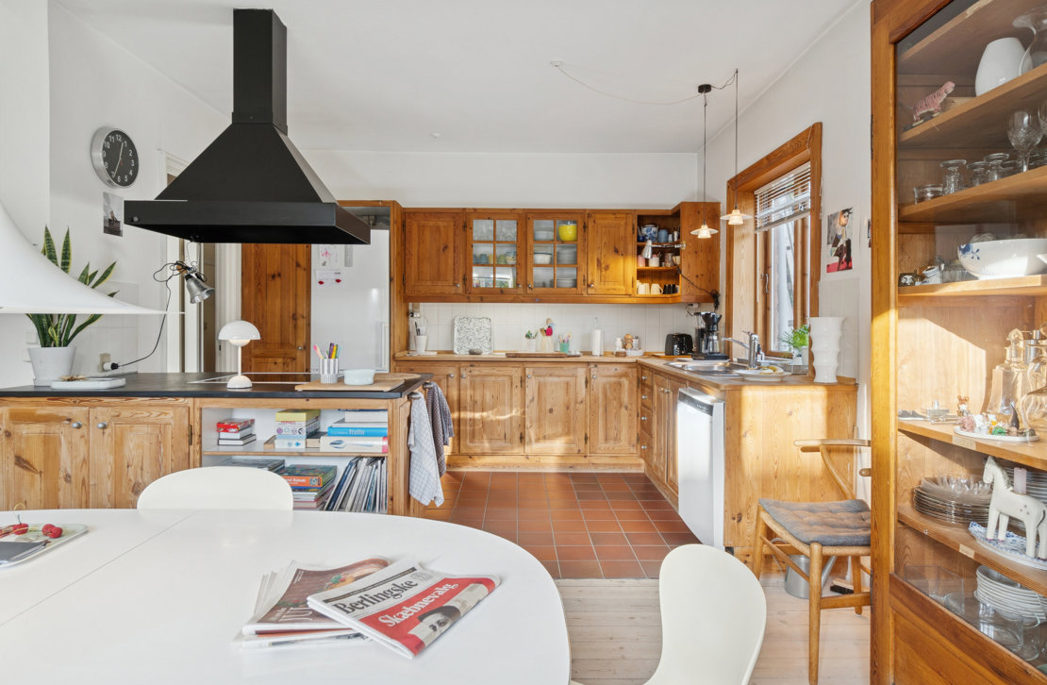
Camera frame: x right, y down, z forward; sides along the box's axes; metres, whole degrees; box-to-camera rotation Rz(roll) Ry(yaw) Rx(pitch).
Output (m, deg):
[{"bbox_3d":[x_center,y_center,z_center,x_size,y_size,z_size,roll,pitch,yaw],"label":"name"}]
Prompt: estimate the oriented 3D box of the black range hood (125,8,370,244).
[{"bbox_3d":[-1.291,-1.054,2.708,0.924,1.052,0.585,0,2,0],"label":"black range hood"}]

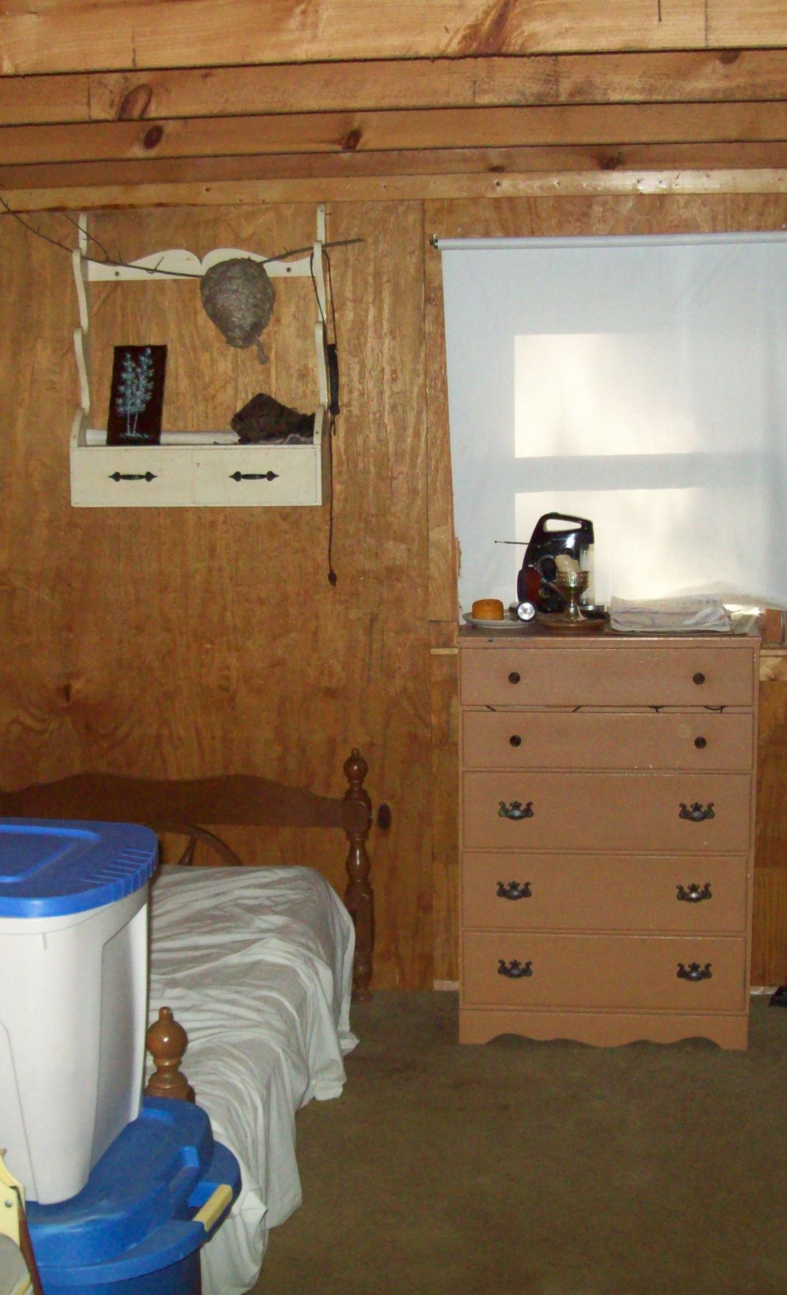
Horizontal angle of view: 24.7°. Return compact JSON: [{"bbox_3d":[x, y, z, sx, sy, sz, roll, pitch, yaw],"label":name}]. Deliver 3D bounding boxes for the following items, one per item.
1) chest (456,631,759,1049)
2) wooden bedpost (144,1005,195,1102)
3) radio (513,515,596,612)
[{"bbox_3d":[0.526,0.450,4.453,0.706,0.991,0.400,0,6,6],"label":"chest"},{"bbox_3d":[-0.337,0.843,2.727,0.075,0.609,0.075,0,6,6],"label":"wooden bedpost"},{"bbox_3d":[0.400,-0.198,4.418,0.192,0.265,0.110,0,6,6],"label":"radio"}]

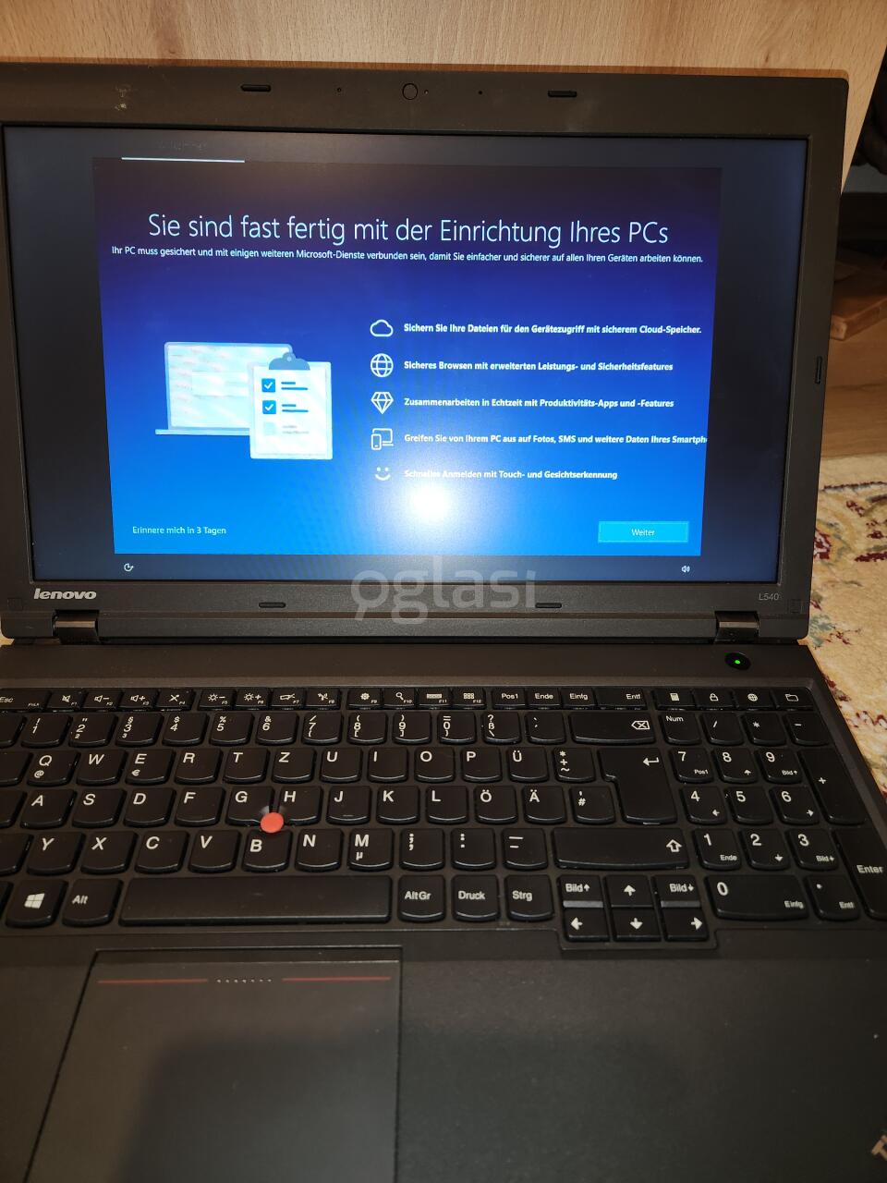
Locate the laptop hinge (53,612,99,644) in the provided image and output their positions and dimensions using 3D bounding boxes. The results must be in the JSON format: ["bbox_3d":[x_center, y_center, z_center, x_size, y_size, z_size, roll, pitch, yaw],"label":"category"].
[{"bbox_3d":[-0.171,0.017,0.367,0.020,0.013,0.012,0,40,-2],"label":"laptop hinge"}]

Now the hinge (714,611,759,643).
[{"bbox_3d":[0.141,0.017,0.376,0.020,0.013,0.012,0,40,-2],"label":"hinge"}]

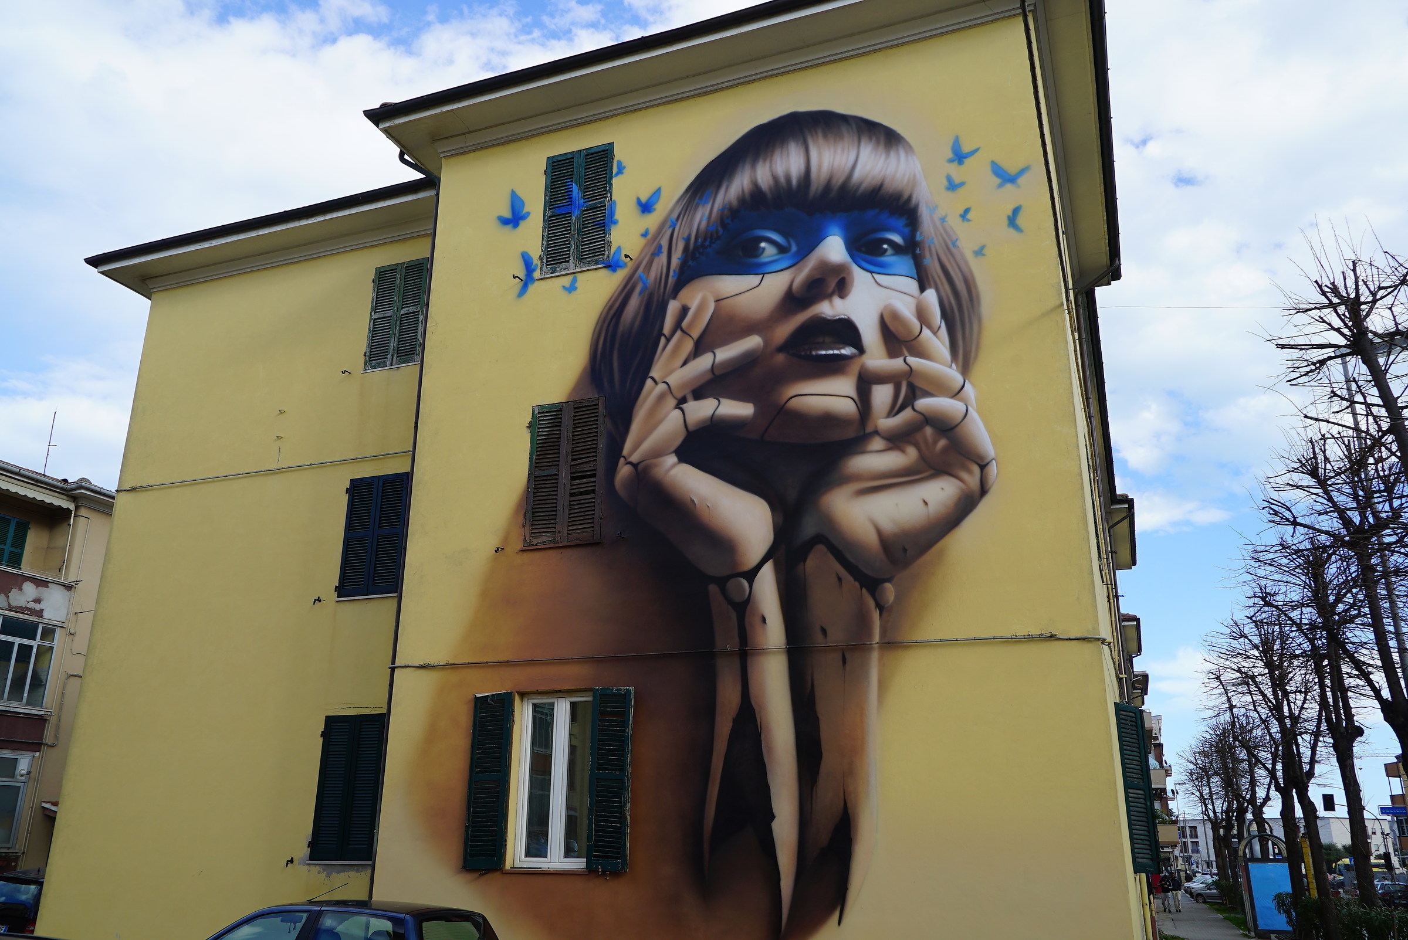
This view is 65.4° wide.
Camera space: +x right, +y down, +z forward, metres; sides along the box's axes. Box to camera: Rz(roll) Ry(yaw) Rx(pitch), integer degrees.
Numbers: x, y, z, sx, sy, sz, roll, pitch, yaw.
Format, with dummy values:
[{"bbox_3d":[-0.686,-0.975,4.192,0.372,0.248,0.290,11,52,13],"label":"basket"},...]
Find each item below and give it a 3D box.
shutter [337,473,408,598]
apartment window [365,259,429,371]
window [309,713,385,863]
[{"bbox_3d":[-4.574,0.901,15.163,0.985,1.710,0.060,-7,-20,20],"label":"shutter"},{"bbox_3d":[-4.537,-2.313,16.228,0.967,1.700,0.060,-7,-20,20],"label":"apartment window"},{"bbox_3d":[-4.574,4.075,14.097,0.960,1.799,0.060,-7,-20,20],"label":"window"}]

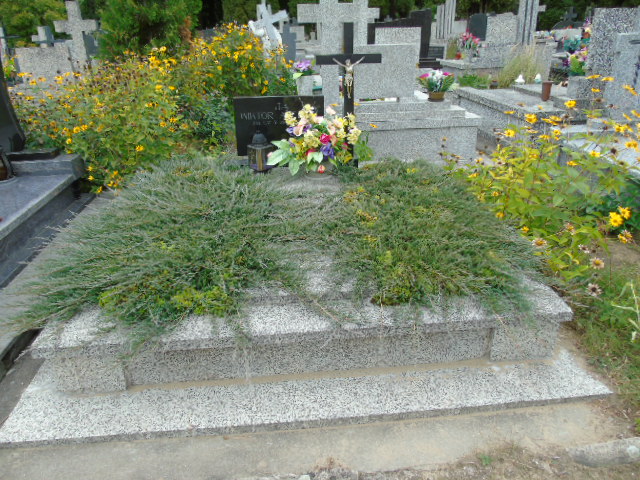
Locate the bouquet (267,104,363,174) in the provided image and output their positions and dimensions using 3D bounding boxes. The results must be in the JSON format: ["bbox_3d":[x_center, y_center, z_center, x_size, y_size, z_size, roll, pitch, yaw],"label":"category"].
[{"bbox_3d":[-0.033,-0.726,3.370,0.630,0.460,0.400,-3,26,-4],"label":"bouquet"}]

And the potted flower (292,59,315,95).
[{"bbox_3d":[-0.167,-1.678,4.900,0.240,0.460,0.220,-3,26,-4],"label":"potted flower"}]

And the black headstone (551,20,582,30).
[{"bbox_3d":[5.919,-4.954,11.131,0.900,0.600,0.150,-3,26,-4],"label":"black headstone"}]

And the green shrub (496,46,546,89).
[{"bbox_3d":[2.912,-2.493,6.844,0.600,0.660,0.520,-3,26,-4],"label":"green shrub"}]

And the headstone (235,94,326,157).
[{"bbox_3d":[-0.315,-0.881,3.582,0.697,0.454,0.070,-3,26,-4],"label":"headstone"}]

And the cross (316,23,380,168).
[{"bbox_3d":[0.220,-1.024,3.373,0.451,1.020,0.080,-3,26,-4],"label":"cross"}]

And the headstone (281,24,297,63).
[{"bbox_3d":[-0.690,-3.760,9.000,0.480,0.850,0.130,-4,20,-5],"label":"headstone"}]

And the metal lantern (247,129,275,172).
[{"bbox_3d":[-0.453,-0.680,3.512,0.201,0.303,0.201,-3,26,-4],"label":"metal lantern"}]

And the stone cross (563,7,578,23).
[{"bbox_3d":[5.962,-5.367,11.000,0.350,0.370,0.100,-3,26,-4],"label":"stone cross"}]

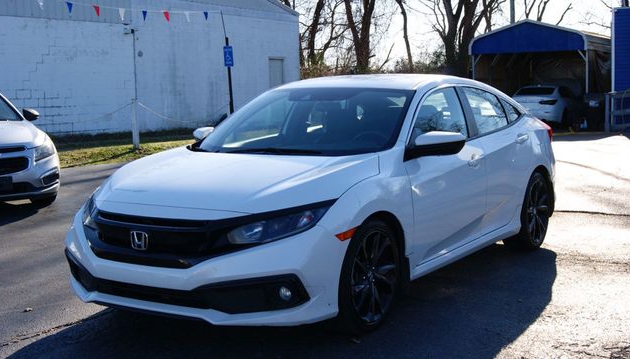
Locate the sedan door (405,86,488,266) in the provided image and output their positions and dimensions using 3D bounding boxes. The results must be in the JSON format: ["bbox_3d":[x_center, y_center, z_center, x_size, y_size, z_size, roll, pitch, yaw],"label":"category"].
[{"bbox_3d":[0.763,-0.072,4.817,0.320,1.060,1.210,3,7,33],"label":"sedan door"}]

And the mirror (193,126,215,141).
[{"bbox_3d":[-0.797,-0.307,5.474,0.245,0.160,0.180,3,7,33],"label":"mirror"}]

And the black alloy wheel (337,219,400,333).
[{"bbox_3d":[0.229,0.504,4.036,0.230,0.645,0.644,3,7,33],"label":"black alloy wheel"}]

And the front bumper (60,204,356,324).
[{"bbox_3d":[-0.741,0.423,3.958,1.790,0.530,0.565,3,7,33],"label":"front bumper"}]

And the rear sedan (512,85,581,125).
[{"bbox_3d":[8.162,-2.575,26.837,1.840,1.450,4.700,2,7,29],"label":"rear sedan"}]

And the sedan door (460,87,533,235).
[{"bbox_3d":[1.370,-0.183,5.746,0.300,1.040,1.180,3,7,33],"label":"sedan door"}]

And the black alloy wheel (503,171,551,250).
[{"bbox_3d":[1.721,0.259,6.273,0.235,0.645,0.644,3,7,33],"label":"black alloy wheel"}]

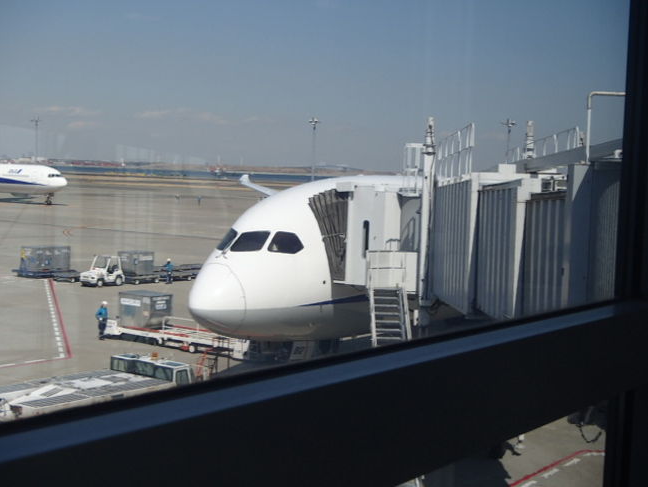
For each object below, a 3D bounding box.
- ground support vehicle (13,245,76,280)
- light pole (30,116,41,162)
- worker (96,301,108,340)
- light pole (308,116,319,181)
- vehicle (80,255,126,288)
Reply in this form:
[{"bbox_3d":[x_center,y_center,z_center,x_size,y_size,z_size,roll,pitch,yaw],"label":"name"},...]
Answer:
[{"bbox_3d":[-19.917,1.318,75.036,1.950,2.150,3.800,6,5,44],"label":"ground support vehicle"},{"bbox_3d":[-104.100,-33.478,380.503,3.000,24.000,2.800,2,4,0],"label":"light pole"},{"bbox_3d":[-10.392,3.612,49.248,0.400,1.770,0.520,4,5,30],"label":"worker"},{"bbox_3d":[-3.272,-25.228,312.314,3.000,24.000,2.800,2,4,0],"label":"light pole"},{"bbox_3d":[-15.036,1.813,71.435,1.420,2.000,2.950,5,5,37],"label":"vehicle"}]

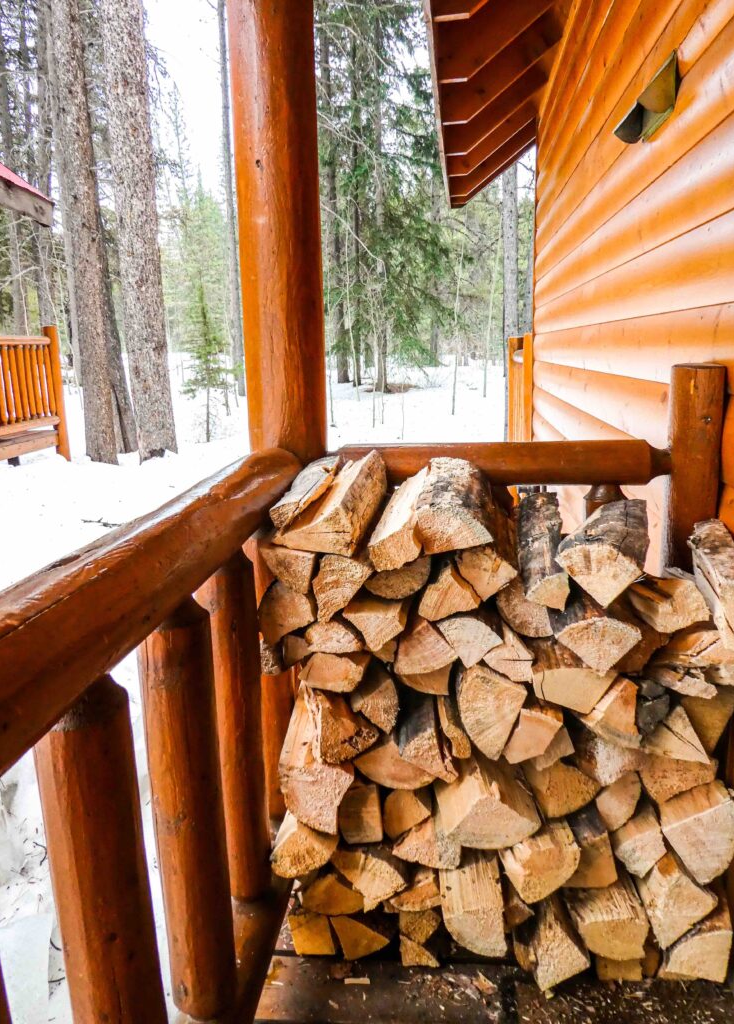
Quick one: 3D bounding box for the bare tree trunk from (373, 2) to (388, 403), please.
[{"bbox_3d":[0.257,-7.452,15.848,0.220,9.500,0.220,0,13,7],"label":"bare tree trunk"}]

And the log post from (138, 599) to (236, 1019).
[{"bbox_3d":[-0.238,0.433,0.998,0.088,0.639,0.088,2,13,7],"label":"log post"}]

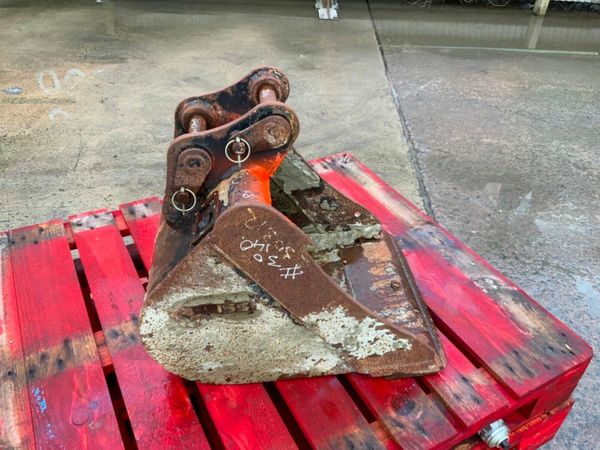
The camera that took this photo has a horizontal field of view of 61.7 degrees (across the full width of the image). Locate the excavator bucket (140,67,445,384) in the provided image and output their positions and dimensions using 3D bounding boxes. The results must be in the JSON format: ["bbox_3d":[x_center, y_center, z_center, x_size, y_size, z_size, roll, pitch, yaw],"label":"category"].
[{"bbox_3d":[-0.002,-0.030,1.009,0.588,0.535,0.430,-1,36,-5],"label":"excavator bucket"}]

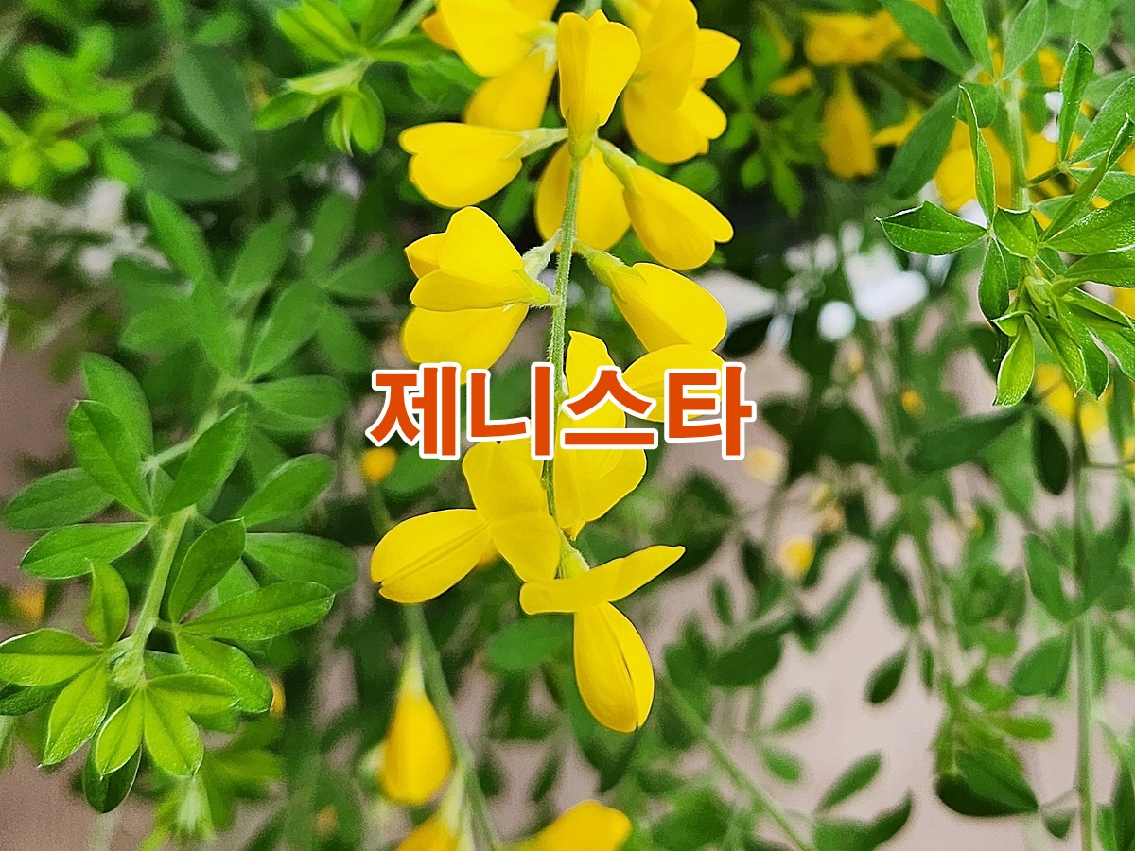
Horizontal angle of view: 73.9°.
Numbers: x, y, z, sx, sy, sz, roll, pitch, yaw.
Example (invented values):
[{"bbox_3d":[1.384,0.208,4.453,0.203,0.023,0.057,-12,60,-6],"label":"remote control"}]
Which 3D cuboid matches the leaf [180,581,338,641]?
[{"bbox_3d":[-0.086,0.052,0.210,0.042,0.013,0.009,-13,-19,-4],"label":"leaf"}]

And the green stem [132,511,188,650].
[{"bbox_3d":[-0.088,0.033,0.165,0.004,0.030,0.004,11,-19,0],"label":"green stem"}]

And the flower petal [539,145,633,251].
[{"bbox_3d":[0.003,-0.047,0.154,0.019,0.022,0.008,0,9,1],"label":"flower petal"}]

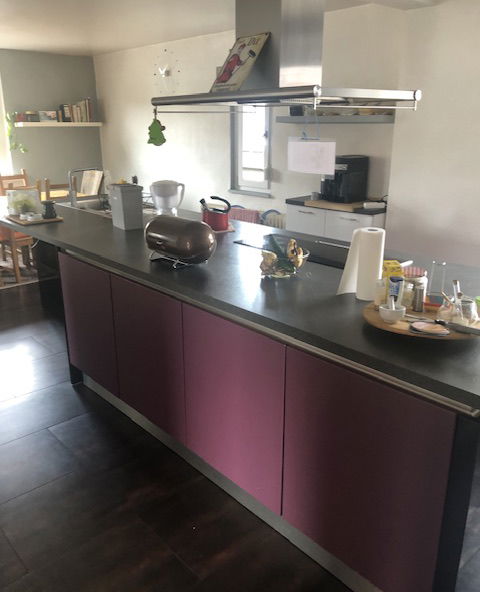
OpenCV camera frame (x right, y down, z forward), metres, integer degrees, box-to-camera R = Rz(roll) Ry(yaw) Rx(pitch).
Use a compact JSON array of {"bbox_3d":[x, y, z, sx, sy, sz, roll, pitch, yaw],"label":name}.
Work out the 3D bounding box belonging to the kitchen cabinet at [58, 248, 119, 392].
[{"bbox_3d":[-0.638,0.093,3.072,0.560,0.700,0.600,-16,24,-39],"label":"kitchen cabinet"}]

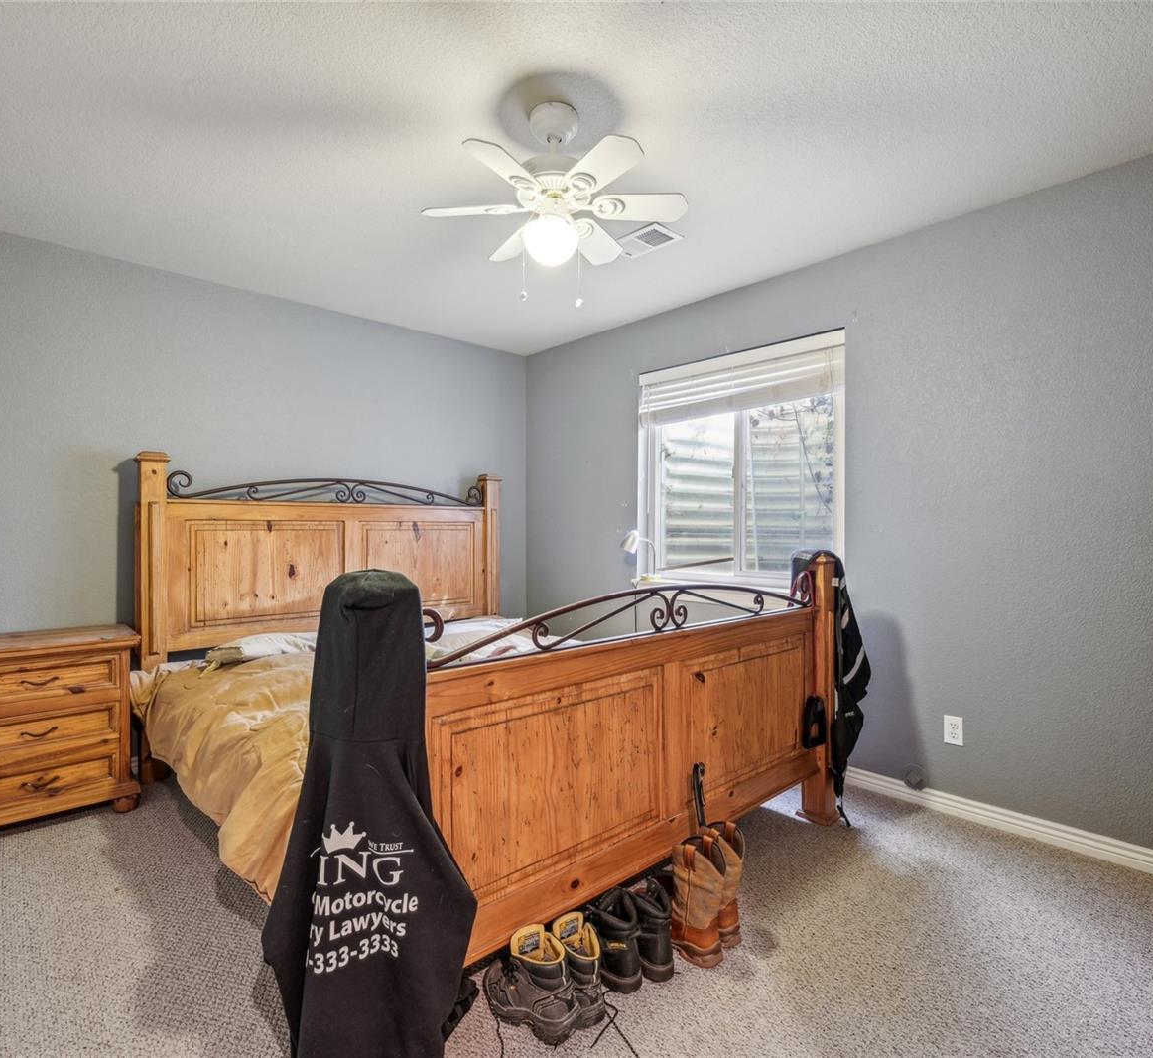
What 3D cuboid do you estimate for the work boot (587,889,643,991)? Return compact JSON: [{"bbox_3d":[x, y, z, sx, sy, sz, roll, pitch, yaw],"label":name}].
[{"bbox_3d":[0.026,1.075,1.699,0.112,0.210,0.295,0,0,-41],"label":"work boot"}]

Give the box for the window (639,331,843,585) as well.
[{"bbox_3d":[0.865,-0.303,3.320,1.220,1.230,0.120,0,0,44],"label":"window"}]

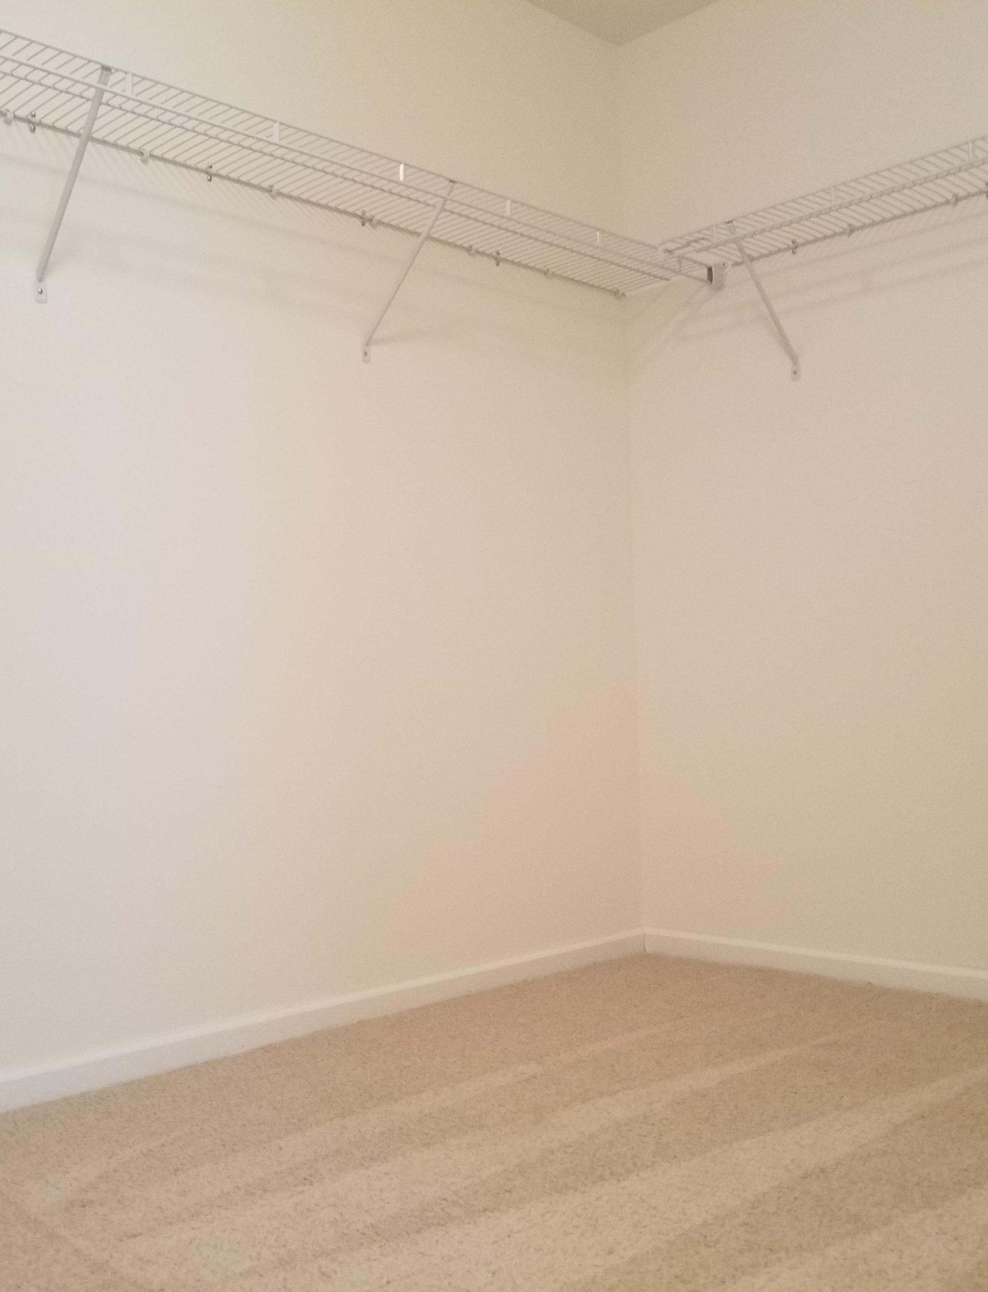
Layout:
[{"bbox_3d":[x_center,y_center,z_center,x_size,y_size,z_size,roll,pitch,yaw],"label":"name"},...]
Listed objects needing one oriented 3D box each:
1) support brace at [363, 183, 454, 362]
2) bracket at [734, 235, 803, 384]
[{"bbox_3d":[-0.188,-0.821,2.853,0.300,0.340,0.032,-3,-2,44],"label":"support brace"},{"bbox_3d":[0.655,-0.825,3.126,0.285,0.326,0.032,0,-2,-44],"label":"bracket"}]

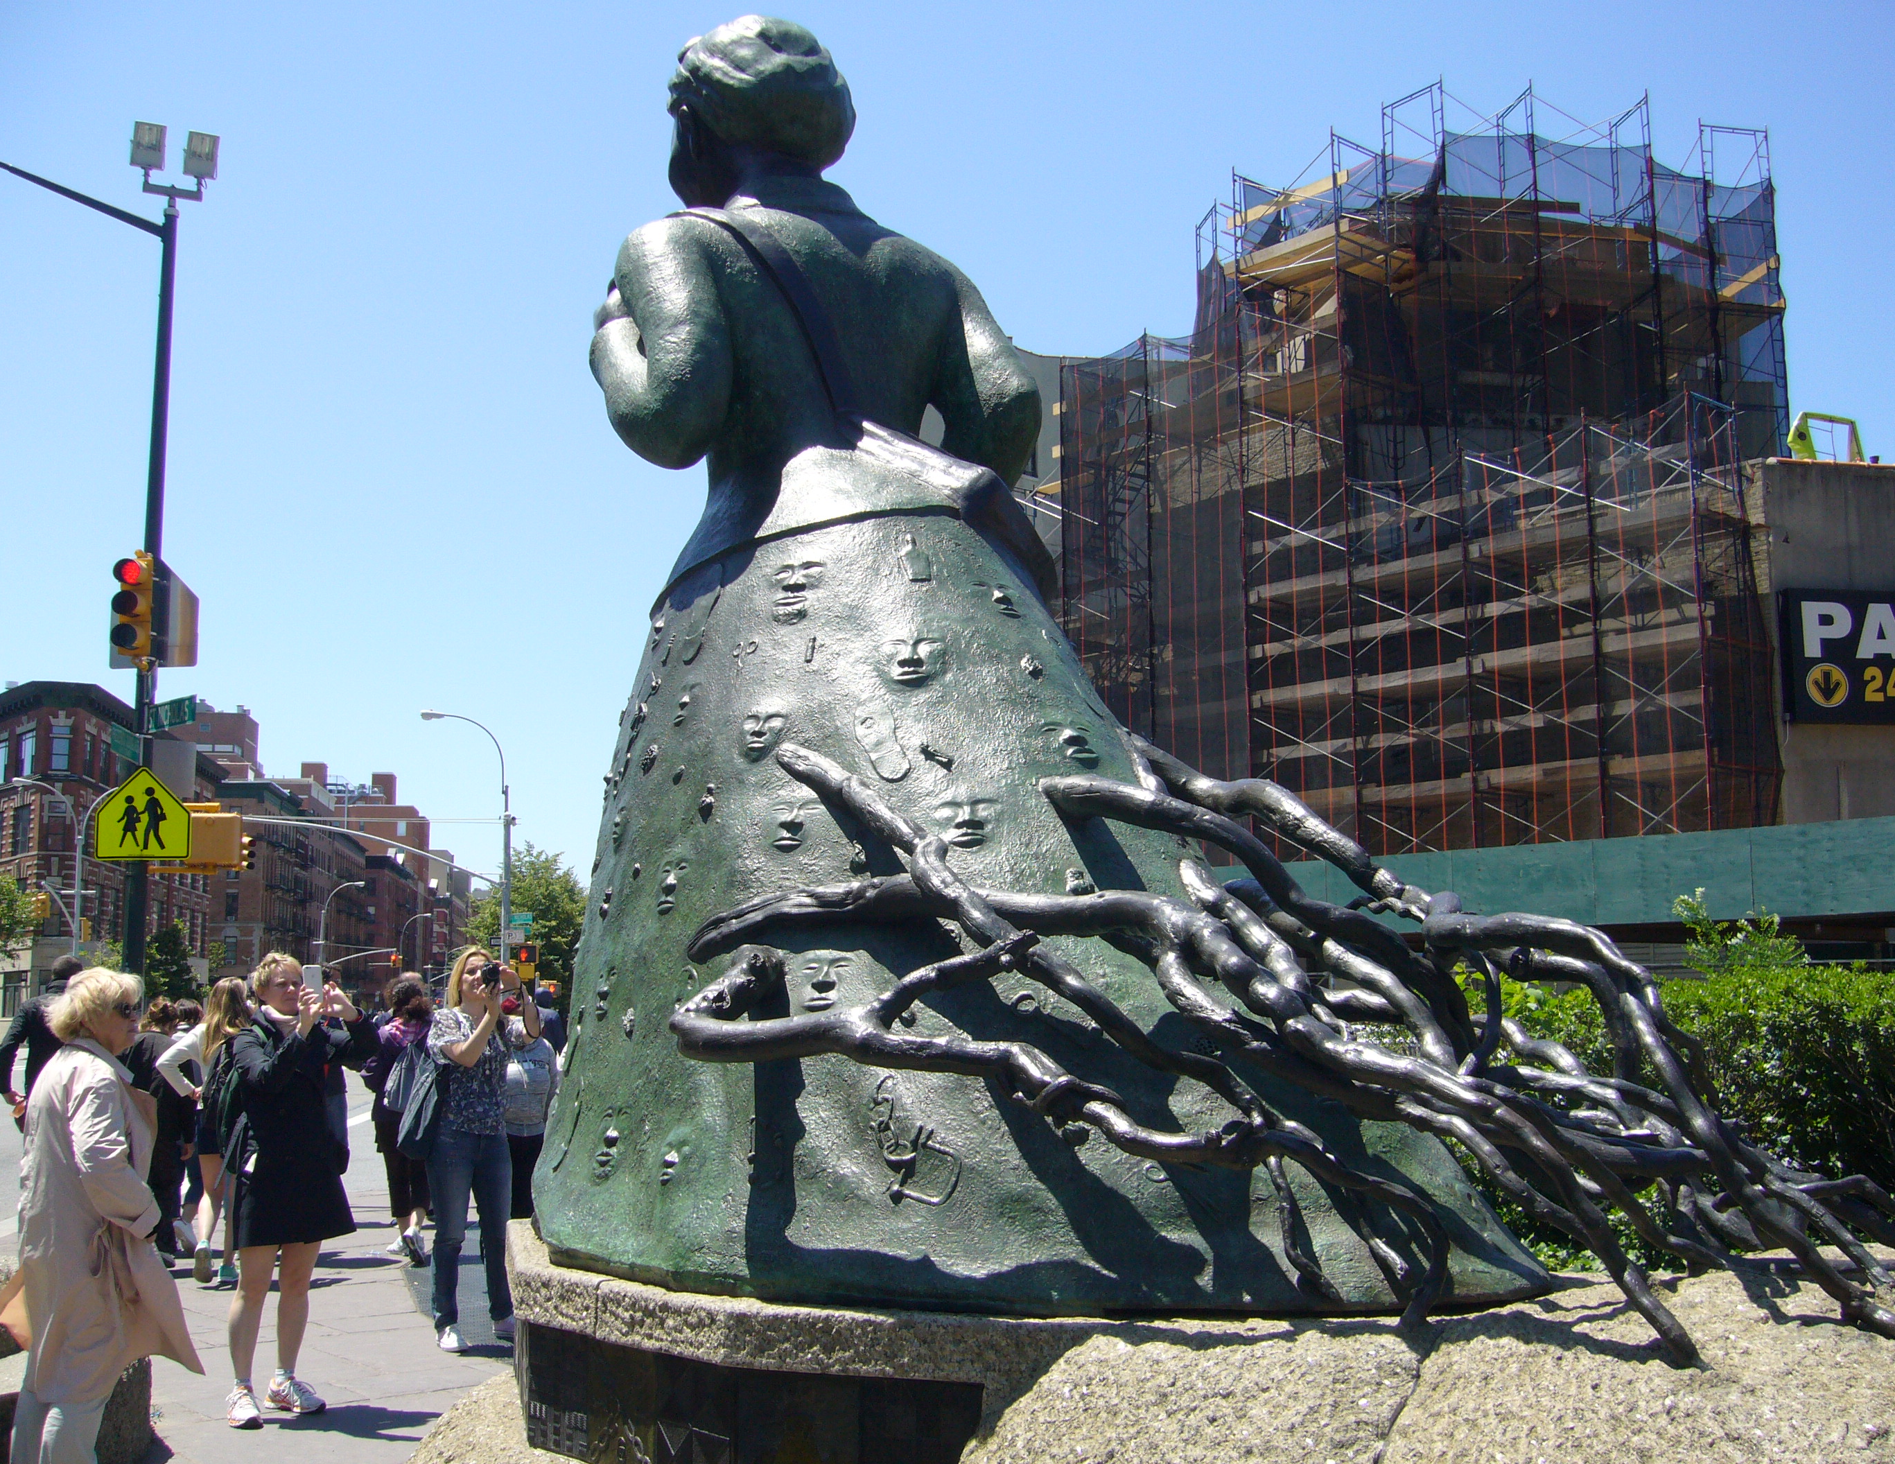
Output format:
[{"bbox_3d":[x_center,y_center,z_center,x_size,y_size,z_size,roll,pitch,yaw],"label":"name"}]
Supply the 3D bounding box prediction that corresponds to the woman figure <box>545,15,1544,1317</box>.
[{"bbox_3d":[0.056,-0.100,5.456,1.670,3.070,2.430,5,-10,-35],"label":"woman figure"}]

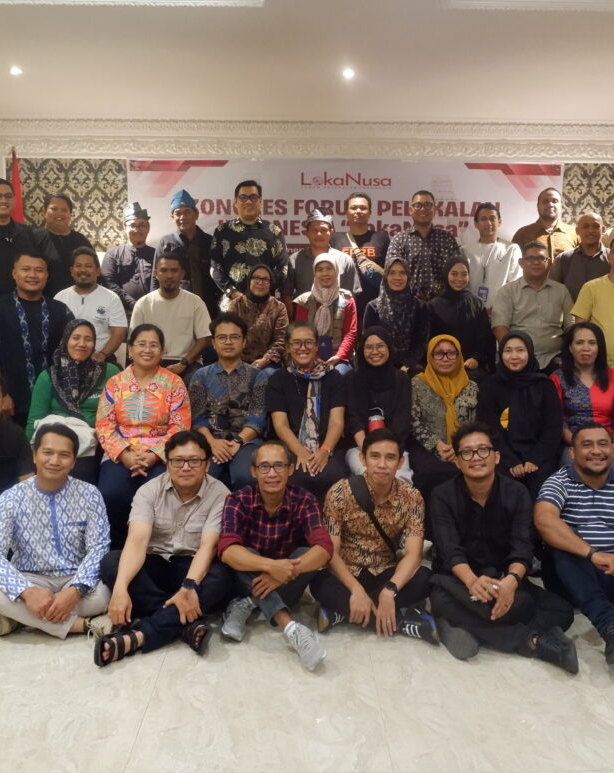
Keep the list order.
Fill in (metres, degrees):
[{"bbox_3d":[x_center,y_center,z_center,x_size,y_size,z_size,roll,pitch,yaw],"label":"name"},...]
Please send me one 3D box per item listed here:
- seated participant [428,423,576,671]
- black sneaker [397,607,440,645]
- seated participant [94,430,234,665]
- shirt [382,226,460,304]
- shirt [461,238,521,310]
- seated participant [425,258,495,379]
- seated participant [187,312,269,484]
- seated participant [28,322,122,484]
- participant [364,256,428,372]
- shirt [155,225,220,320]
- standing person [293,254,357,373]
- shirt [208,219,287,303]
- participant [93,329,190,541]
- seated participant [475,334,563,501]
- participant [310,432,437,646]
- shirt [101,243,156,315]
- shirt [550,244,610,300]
[{"bbox_3d":[0.811,0.605,3.205,0.590,0.840,0.860,1,7,5],"label":"seated participant"},{"bbox_3d":[0.439,0.954,3.025,0.270,0.105,0.110,5,-30,41],"label":"black sneaker"},{"bbox_3d":[-0.551,0.604,3.032,0.560,0.870,0.580,0,7,-6],"label":"seated participant"},{"bbox_3d":[0.787,-0.734,5.048,0.540,0.720,0.320,1,7,5],"label":"shirt"},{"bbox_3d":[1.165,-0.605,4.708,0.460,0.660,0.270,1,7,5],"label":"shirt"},{"bbox_3d":[0.953,-0.180,4.632,0.460,1.240,0.750,1,7,6],"label":"seated participant"},{"bbox_3d":[-0.407,0.268,3.944,0.480,1.310,0.700,0,6,-5],"label":"seated participant"},{"bbox_3d":[-1.114,0.319,3.648,0.500,1.270,0.740,-1,8,-10],"label":"seated participant"},{"bbox_3d":[0.553,-0.181,4.631,0.460,1.240,0.750,1,7,5],"label":"participant"},{"bbox_3d":[-0.806,-0.708,4.955,0.530,0.720,0.290,-1,6,-10],"label":"shirt"},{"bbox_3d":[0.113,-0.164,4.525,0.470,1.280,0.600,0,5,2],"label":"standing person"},{"bbox_3d":[-0.354,-0.662,4.495,0.500,0.700,0.280,0,7,-3],"label":"shirt"},{"bbox_3d":[-0.869,0.291,3.916,0.520,1.270,0.700,-1,6,-9],"label":"participant"},{"bbox_3d":[1.046,0.347,3.660,0.500,1.235,0.740,1,7,5],"label":"seated participant"},{"bbox_3d":[0.289,0.599,3.325,0.560,0.820,0.720,0,7,2],"label":"participant"},{"bbox_3d":[-1.160,-0.640,5.040,0.520,0.680,0.330,-1,7,-10],"label":"shirt"},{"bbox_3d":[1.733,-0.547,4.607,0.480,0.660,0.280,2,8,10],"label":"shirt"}]

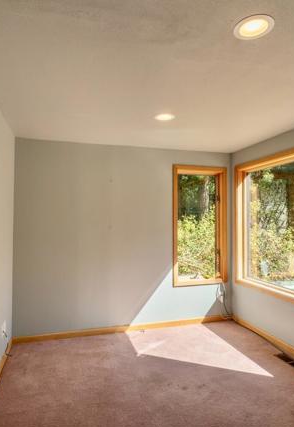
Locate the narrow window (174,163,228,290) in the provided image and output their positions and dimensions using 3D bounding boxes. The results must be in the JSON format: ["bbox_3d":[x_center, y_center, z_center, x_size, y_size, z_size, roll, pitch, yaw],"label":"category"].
[{"bbox_3d":[0.744,0.176,4.024,0.830,1.650,0.120,1,-1,-17],"label":"narrow window"}]

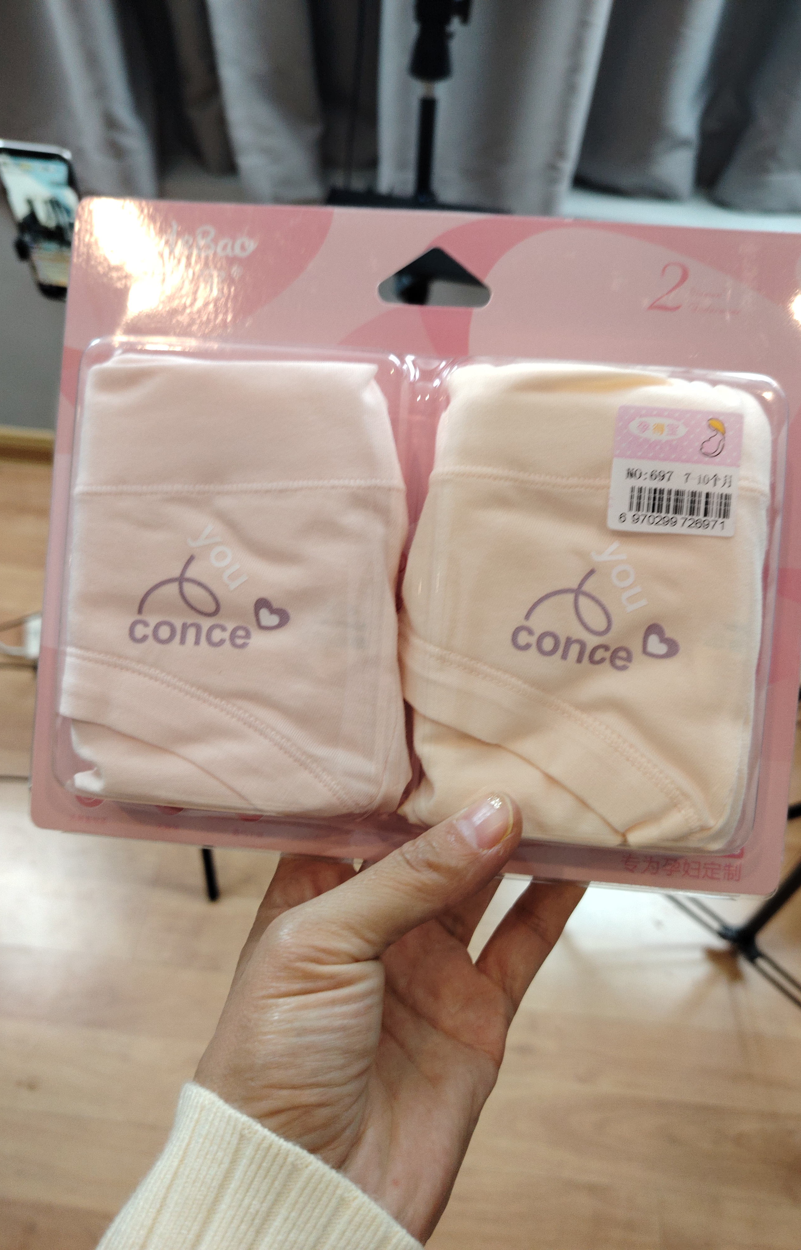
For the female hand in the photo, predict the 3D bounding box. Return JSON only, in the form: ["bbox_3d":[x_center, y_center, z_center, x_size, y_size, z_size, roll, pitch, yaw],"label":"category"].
[{"bbox_3d":[0.003,0.089,0.246,0.083,0.070,0.155,29,77,-25],"label":"female hand"}]

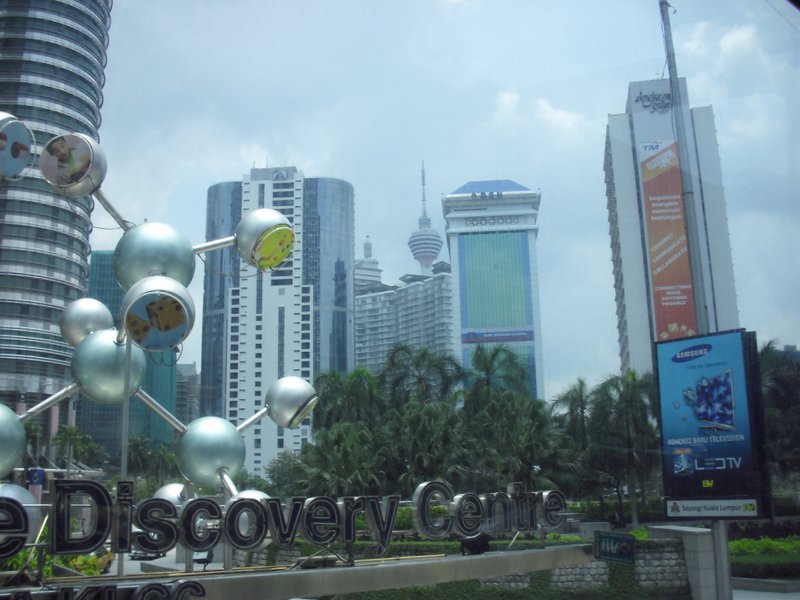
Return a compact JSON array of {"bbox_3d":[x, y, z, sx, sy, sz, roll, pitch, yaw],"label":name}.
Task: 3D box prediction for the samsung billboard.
[{"bbox_3d":[6.710,2.726,19.000,0.475,3.895,2.137,13,-19,-40],"label":"samsung billboard"}]

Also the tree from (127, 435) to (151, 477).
[{"bbox_3d":[-27.754,19.870,91.928,2.861,11.498,2.861,-1,-14,0],"label":"tree"}]

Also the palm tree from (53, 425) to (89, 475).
[{"bbox_3d":[-33.116,18.477,87.186,3.720,12.178,3.720,-1,-14,0],"label":"palm tree"}]

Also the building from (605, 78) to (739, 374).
[{"bbox_3d":[64.426,0.712,210.511,24.448,101.243,30.000,-3,-14,8],"label":"building"}]

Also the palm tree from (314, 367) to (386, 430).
[{"bbox_3d":[-2.837,8.983,51.270,4.265,10.319,4.265,-1,-14,0],"label":"palm tree"}]

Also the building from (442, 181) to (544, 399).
[{"bbox_3d":[32.458,17.536,291.323,32.596,108.915,22.000,-2,-14,3],"label":"building"}]

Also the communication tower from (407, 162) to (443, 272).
[{"bbox_3d":[35.600,11.875,1170.637,47.569,421.395,47.569,-1,-14,0],"label":"communication tower"}]

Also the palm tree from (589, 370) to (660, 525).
[{"bbox_3d":[11.241,7.399,43.037,3.480,7.971,3.480,-1,-14,0],"label":"palm tree"}]

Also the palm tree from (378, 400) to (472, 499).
[{"bbox_3d":[1.154,7.718,39.278,4.241,6.826,4.241,-1,-14,0],"label":"palm tree"}]

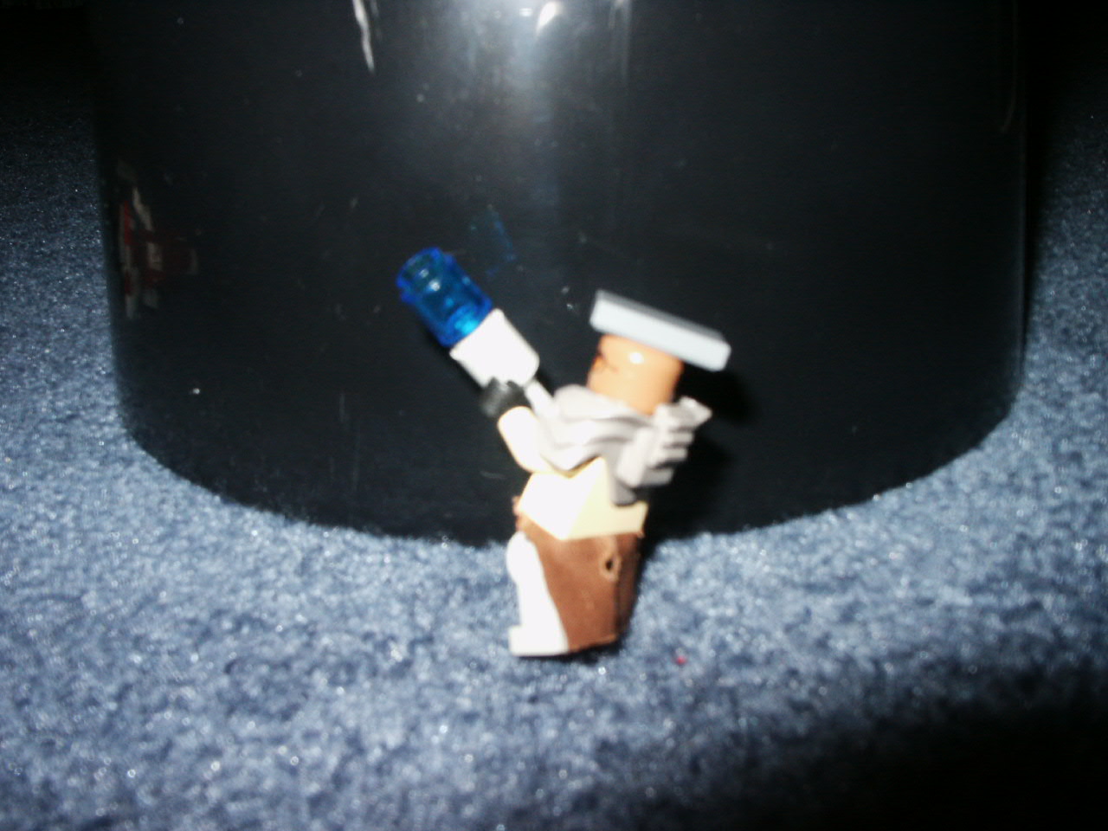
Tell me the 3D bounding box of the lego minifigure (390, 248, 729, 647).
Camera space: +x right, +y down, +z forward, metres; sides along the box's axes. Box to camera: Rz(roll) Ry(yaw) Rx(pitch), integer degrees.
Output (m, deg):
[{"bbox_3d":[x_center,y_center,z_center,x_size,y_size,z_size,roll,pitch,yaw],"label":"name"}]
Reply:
[{"bbox_3d":[-0.003,0.004,0.137,0.042,0.043,0.021,23,18,31],"label":"lego minifigure"}]

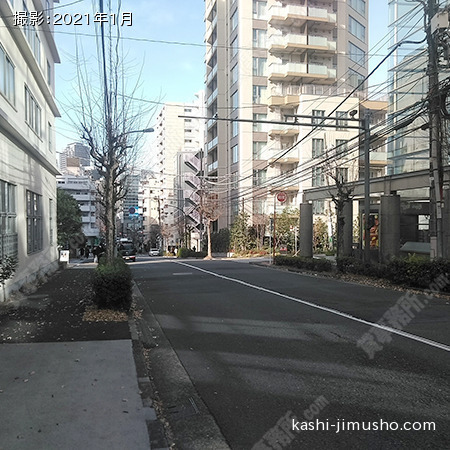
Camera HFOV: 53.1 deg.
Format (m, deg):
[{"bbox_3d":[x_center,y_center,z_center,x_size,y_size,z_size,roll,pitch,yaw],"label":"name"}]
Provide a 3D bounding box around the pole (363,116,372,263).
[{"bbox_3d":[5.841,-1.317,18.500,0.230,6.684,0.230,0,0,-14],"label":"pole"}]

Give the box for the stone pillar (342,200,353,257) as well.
[{"bbox_3d":[7.020,0.389,26.300,0.920,3.755,0.920,0,0,-14],"label":"stone pillar"}]

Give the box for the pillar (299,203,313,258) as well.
[{"bbox_3d":[5.869,0.474,32.300,0.920,4.030,0.920,0,0,-14],"label":"pillar"}]

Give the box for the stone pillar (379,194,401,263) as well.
[{"bbox_3d":[7.882,0.340,21.400,0.920,3.501,0.920,0,0,-14],"label":"stone pillar"}]

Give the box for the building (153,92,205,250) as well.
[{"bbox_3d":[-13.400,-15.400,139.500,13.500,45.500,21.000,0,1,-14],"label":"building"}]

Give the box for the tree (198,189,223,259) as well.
[{"bbox_3d":[-1.331,-0.119,40.000,2.200,6.241,2.200,0,0,-14],"label":"tree"}]

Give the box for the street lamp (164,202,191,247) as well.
[{"bbox_3d":[-6.134,0.545,57.000,2.500,6.781,0.350,0,0,-14],"label":"street lamp"}]

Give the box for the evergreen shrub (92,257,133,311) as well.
[{"bbox_3d":[-2.534,1.299,10.150,0.900,1.000,1.300,0,0,-14],"label":"evergreen shrub"}]

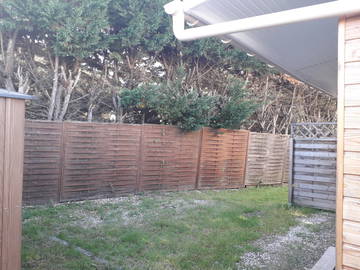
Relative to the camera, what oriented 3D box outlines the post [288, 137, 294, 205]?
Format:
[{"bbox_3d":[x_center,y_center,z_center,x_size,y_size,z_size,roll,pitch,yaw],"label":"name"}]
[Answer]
[{"bbox_3d":[2.537,0.832,6.400,0.100,1.530,0.100,1,-1,28],"label":"post"}]

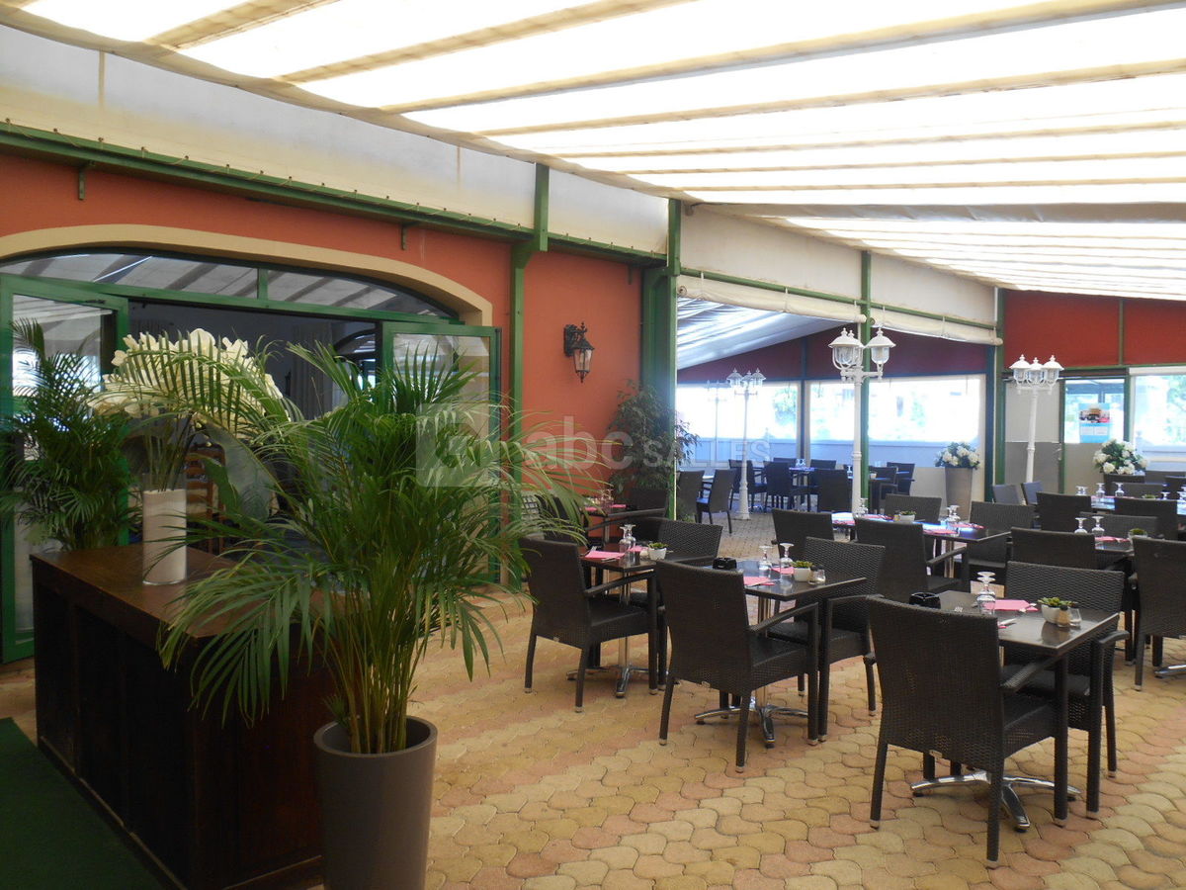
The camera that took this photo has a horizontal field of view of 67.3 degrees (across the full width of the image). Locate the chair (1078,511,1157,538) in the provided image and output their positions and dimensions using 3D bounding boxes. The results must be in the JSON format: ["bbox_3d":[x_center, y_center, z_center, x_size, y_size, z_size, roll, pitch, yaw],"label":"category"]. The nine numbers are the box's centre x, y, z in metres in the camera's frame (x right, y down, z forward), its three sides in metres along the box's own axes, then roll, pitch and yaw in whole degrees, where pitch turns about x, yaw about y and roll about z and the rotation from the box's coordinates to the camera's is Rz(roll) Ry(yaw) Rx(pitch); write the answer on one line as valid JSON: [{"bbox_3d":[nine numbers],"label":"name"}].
[{"bbox_3d":[3.528,0.940,6.139,0.575,0.873,0.615,2,2,44],"label":"chair"}]

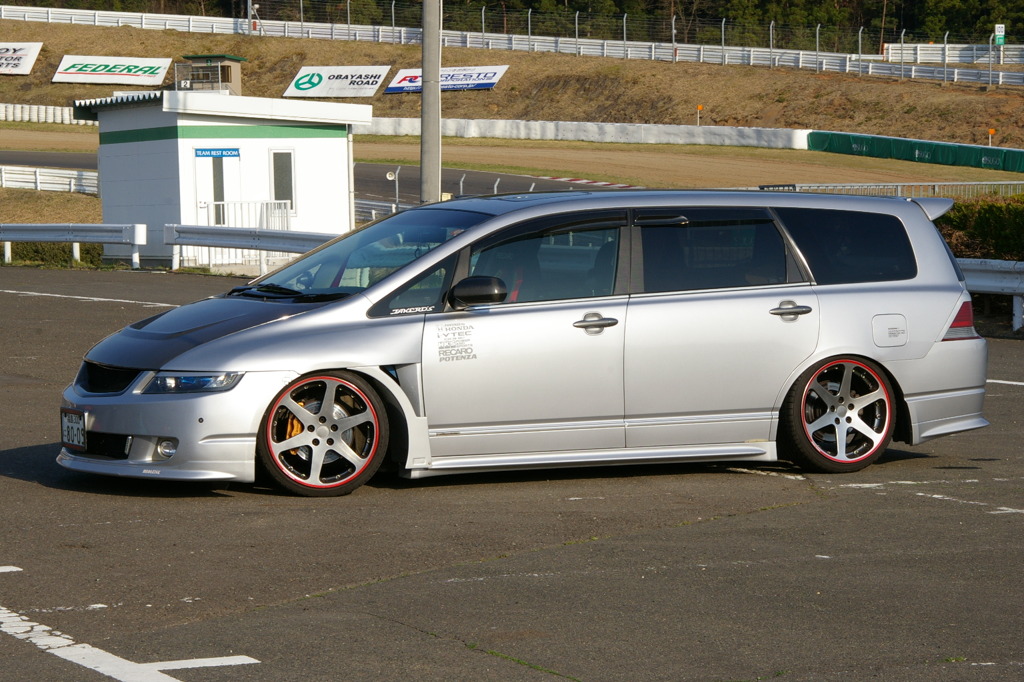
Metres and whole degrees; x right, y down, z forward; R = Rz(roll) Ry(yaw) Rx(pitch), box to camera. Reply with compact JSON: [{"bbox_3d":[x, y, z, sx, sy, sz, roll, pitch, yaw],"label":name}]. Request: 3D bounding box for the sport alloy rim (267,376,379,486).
[{"bbox_3d":[-0.886,0.427,15.585,0.520,0.520,0.200,0,3,-3],"label":"sport alloy rim"}]

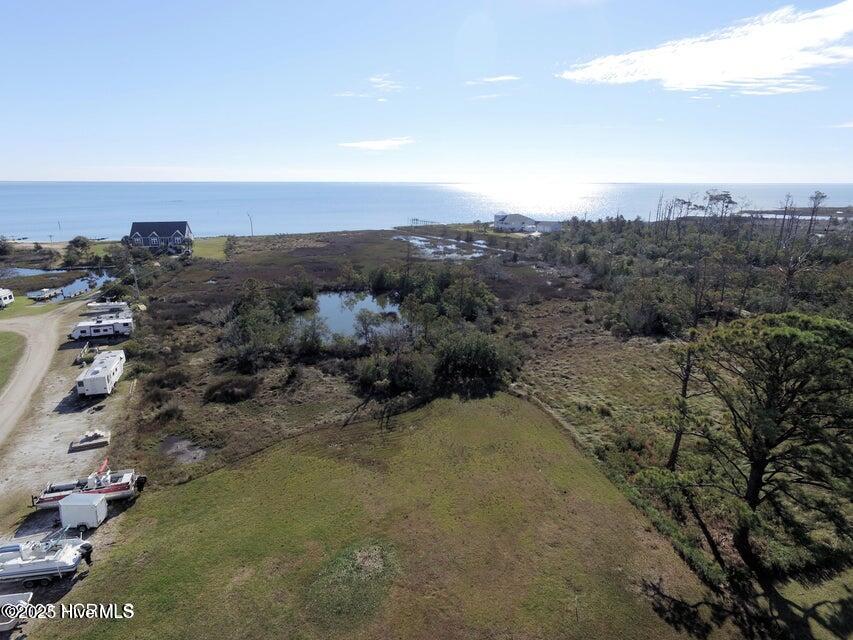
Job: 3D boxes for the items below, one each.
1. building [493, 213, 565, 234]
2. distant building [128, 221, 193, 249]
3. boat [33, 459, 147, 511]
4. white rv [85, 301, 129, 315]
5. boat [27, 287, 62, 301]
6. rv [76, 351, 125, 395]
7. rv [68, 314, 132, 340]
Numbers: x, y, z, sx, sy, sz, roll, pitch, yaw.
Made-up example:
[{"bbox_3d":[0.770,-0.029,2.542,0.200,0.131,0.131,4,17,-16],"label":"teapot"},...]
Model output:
[{"bbox_3d":[58.664,-57.700,291.238,35.000,10.000,16.000,2,16,8],"label":"building"},{"bbox_3d":[-109.403,-34.378,204.439,20.500,11.400,13.000,-5,16,-16],"label":"distant building"},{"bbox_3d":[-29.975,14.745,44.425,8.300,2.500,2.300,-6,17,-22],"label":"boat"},{"bbox_3d":[-71.991,-3.399,111.533,8.800,2.500,2.500,-3,16,-12],"label":"white rv"},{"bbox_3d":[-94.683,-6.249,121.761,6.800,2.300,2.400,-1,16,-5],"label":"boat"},{"bbox_3d":[-46.222,7.793,70.615,3.100,3.350,11.500,-6,17,-21],"label":"rv"},{"bbox_3d":[-60.206,1.947,91.627,10.200,3.100,2.900,-5,17,-17],"label":"rv"}]

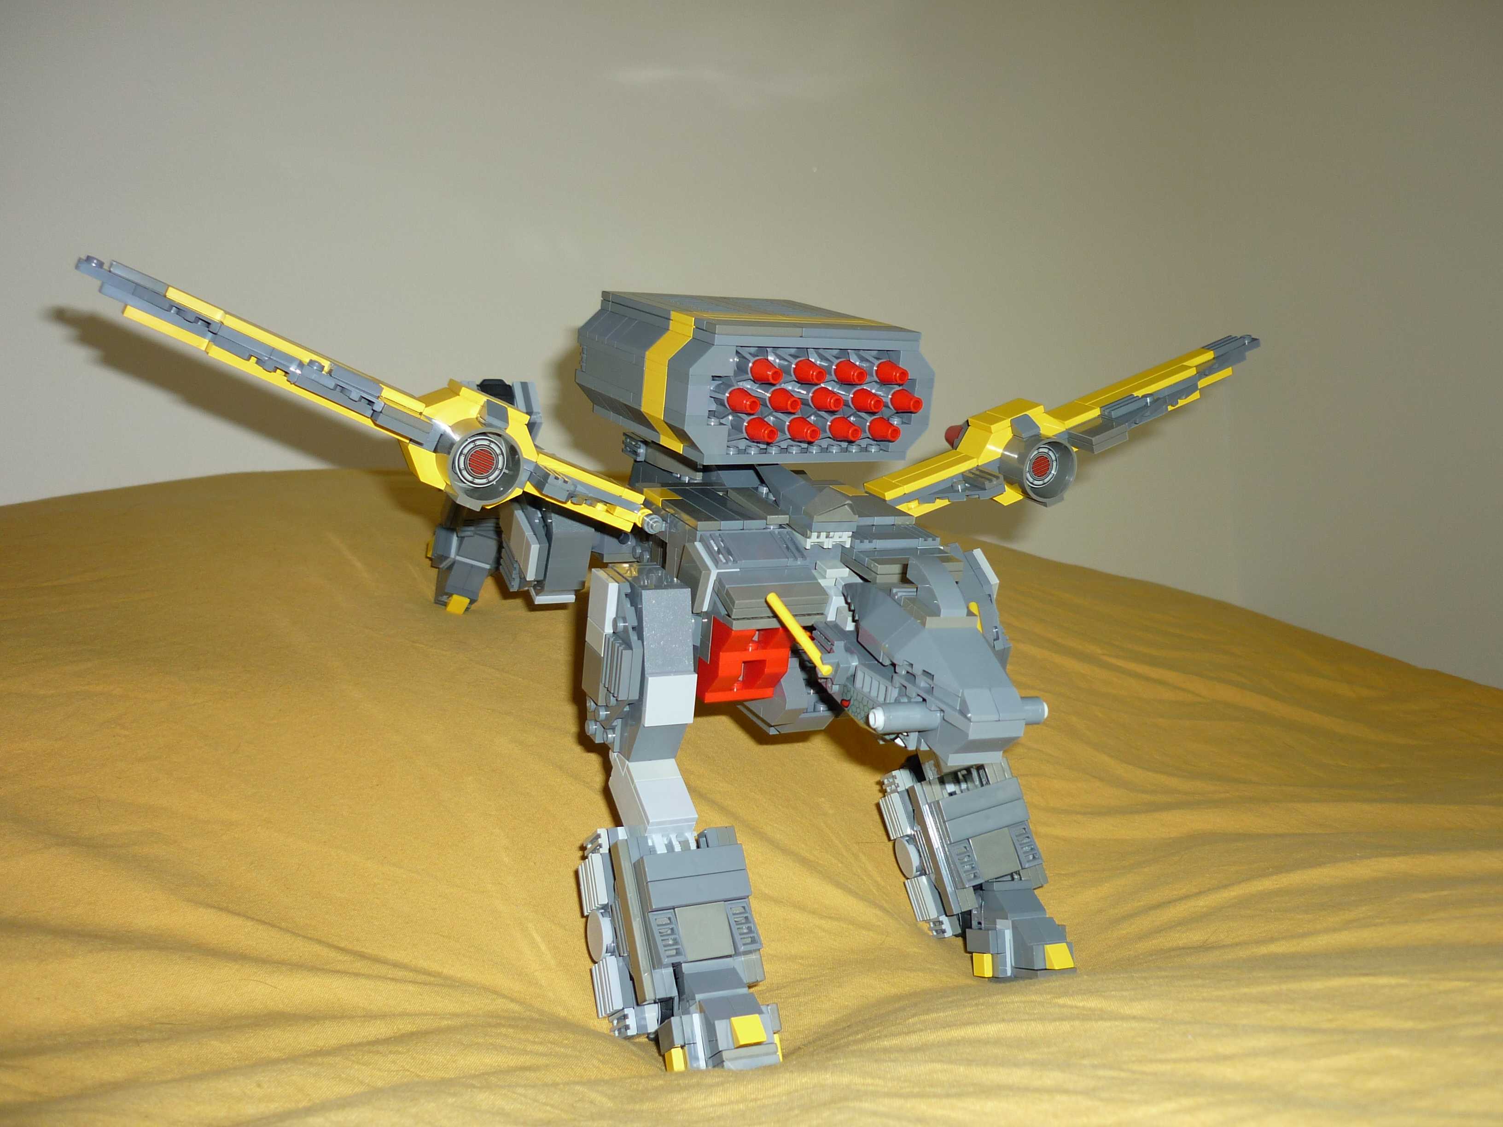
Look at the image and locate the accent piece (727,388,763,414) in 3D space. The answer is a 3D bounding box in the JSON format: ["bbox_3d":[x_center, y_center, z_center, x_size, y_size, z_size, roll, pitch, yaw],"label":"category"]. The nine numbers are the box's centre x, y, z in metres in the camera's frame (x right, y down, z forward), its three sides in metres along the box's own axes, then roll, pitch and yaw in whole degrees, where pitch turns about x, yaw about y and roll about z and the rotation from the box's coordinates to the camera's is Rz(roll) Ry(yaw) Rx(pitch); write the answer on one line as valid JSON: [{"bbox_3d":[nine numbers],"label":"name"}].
[{"bbox_3d":[-0.002,-0.051,0.453,0.008,0.008,0.011,-3,18,-30],"label":"accent piece"}]

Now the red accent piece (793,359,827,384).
[{"bbox_3d":[0.019,-0.061,0.463,0.008,0.008,0.011,-3,18,-30],"label":"red accent piece"}]

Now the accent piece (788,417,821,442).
[{"bbox_3d":[0.018,-0.043,0.468,0.008,0.008,0.011,-3,18,-30],"label":"accent piece"}]

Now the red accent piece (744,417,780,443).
[{"bbox_3d":[0.004,-0.042,0.460,0.008,0.008,0.011,-3,18,-30],"label":"red accent piece"}]

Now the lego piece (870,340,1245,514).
[{"bbox_3d":[0.127,-0.057,0.566,0.186,0.032,0.062,-22,24,-17],"label":"lego piece"}]

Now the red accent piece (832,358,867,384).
[{"bbox_3d":[0.033,-0.062,0.471,0.008,0.008,0.011,-3,18,-30],"label":"red accent piece"}]

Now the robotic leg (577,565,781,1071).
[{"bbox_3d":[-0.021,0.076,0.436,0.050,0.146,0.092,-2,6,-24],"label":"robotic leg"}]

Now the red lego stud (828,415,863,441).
[{"bbox_3d":[0.032,-0.044,0.476,0.008,0.008,0.011,-3,18,-30],"label":"red lego stud"}]

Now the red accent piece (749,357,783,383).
[{"bbox_3d":[0.005,-0.061,0.455,0.008,0.008,0.011,-3,18,-30],"label":"red accent piece"}]

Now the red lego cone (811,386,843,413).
[{"bbox_3d":[0.025,-0.053,0.469,0.008,0.008,0.011,-3,18,-30],"label":"red lego cone"}]

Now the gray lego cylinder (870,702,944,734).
[{"bbox_3d":[0.040,0.040,0.373,0.018,0.007,0.007,-1,15,-21],"label":"gray lego cylinder"}]

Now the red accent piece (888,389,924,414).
[{"bbox_3d":[0.053,-0.055,0.485,0.008,0.008,0.011,-3,18,-30],"label":"red accent piece"}]

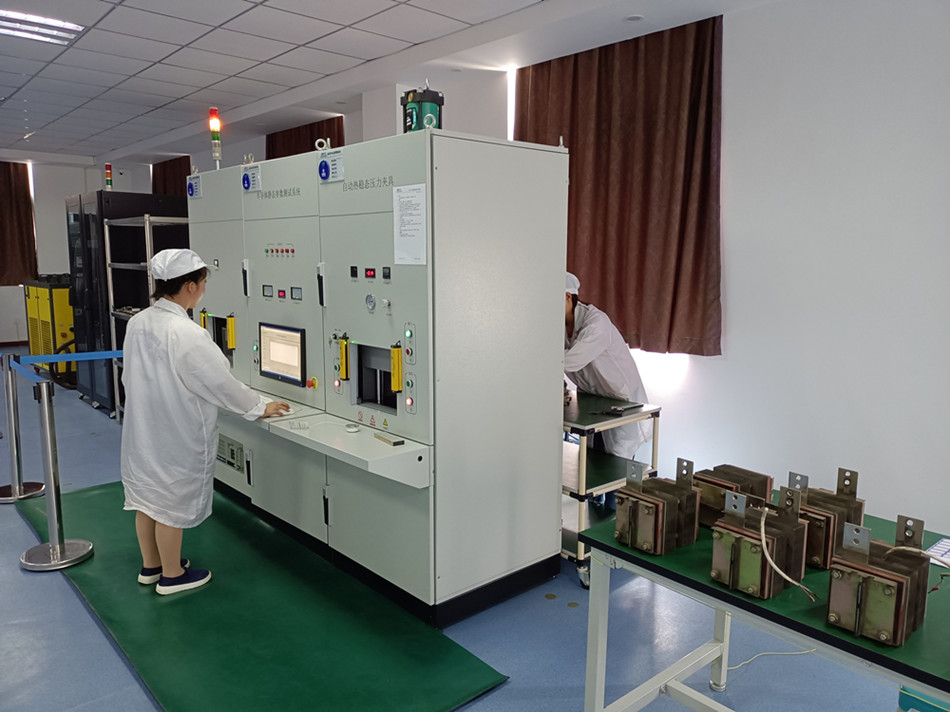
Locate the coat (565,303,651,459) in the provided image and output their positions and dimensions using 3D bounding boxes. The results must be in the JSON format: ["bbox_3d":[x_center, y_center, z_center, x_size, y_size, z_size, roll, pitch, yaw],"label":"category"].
[{"bbox_3d":[0.658,0.115,3.942,0.680,0.890,0.540,-8,13,-42],"label":"coat"}]

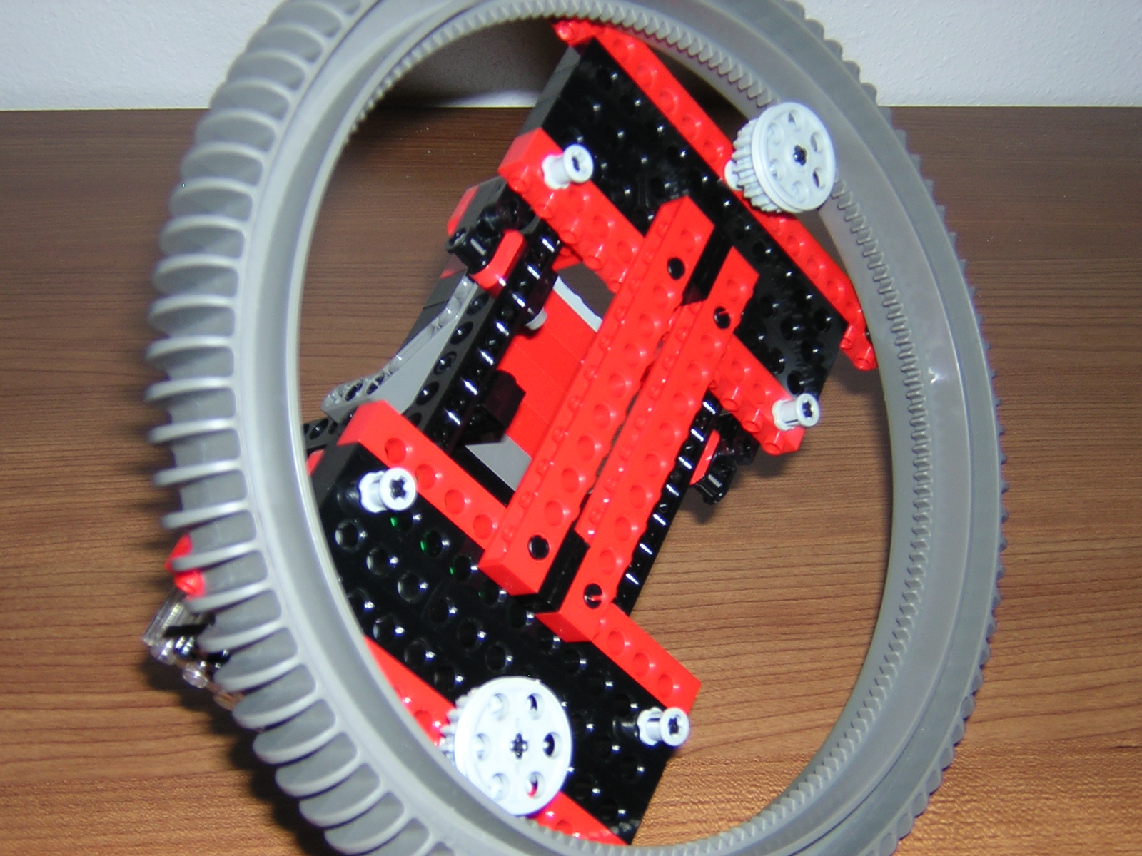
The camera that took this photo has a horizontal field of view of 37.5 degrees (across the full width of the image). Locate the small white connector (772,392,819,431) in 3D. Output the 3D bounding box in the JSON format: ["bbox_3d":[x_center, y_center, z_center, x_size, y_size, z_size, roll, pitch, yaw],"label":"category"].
[{"bbox_3d":[0.050,-0.004,0.376,0.008,0.007,0.007,-11,44,48],"label":"small white connector"}]

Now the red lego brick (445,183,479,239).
[{"bbox_3d":[-0.021,-0.043,0.365,0.004,0.010,0.016,-11,44,48],"label":"red lego brick"}]

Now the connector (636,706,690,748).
[{"bbox_3d":[0.018,0.060,0.336,0.008,0.007,0.007,-11,44,48],"label":"connector"}]

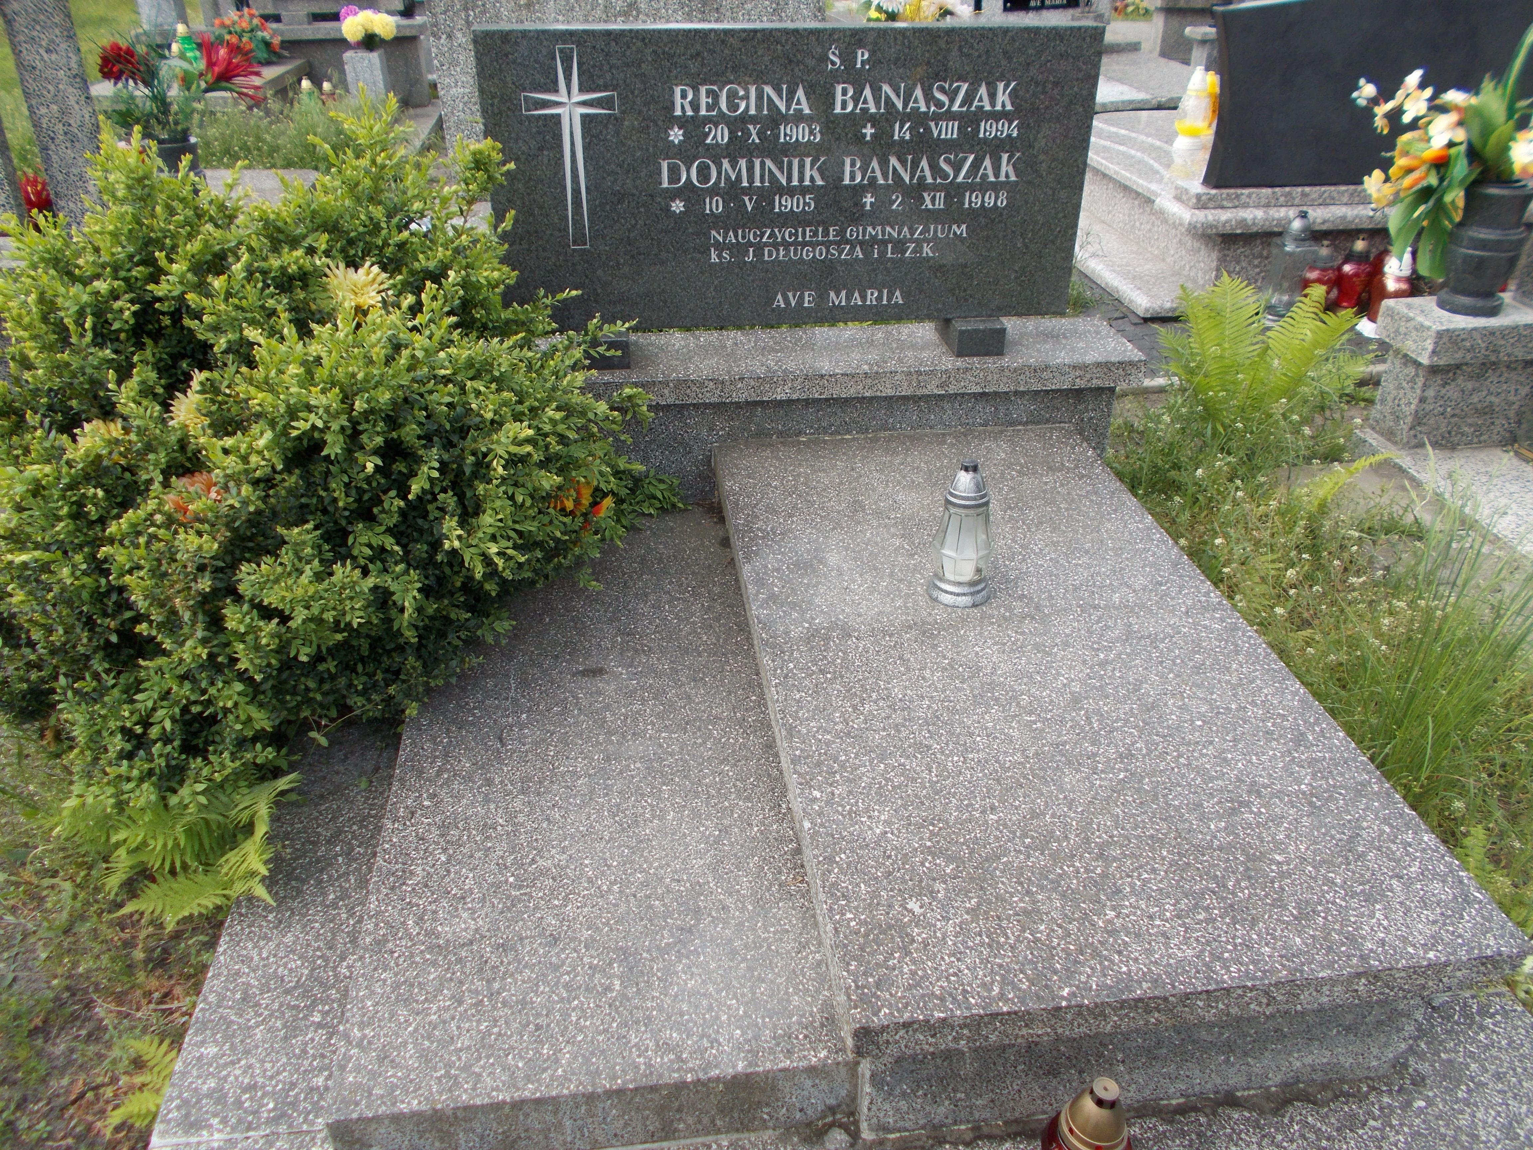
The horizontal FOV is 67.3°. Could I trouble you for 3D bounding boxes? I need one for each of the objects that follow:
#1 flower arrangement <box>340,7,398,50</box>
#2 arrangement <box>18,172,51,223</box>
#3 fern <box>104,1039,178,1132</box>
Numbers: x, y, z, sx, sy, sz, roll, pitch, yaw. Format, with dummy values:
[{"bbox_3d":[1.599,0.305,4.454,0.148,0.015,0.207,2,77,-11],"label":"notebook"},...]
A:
[{"bbox_3d":[-2.379,-3.269,6.900,0.320,0.260,0.300,-4,31,-7],"label":"flower arrangement"},{"bbox_3d":[-3.487,-1.782,5.500,0.220,0.260,0.220,-4,31,-7],"label":"arrangement"},{"bbox_3d":[-0.820,0.672,1.518,0.110,0.090,0.120,-4,31,-7],"label":"fern"}]

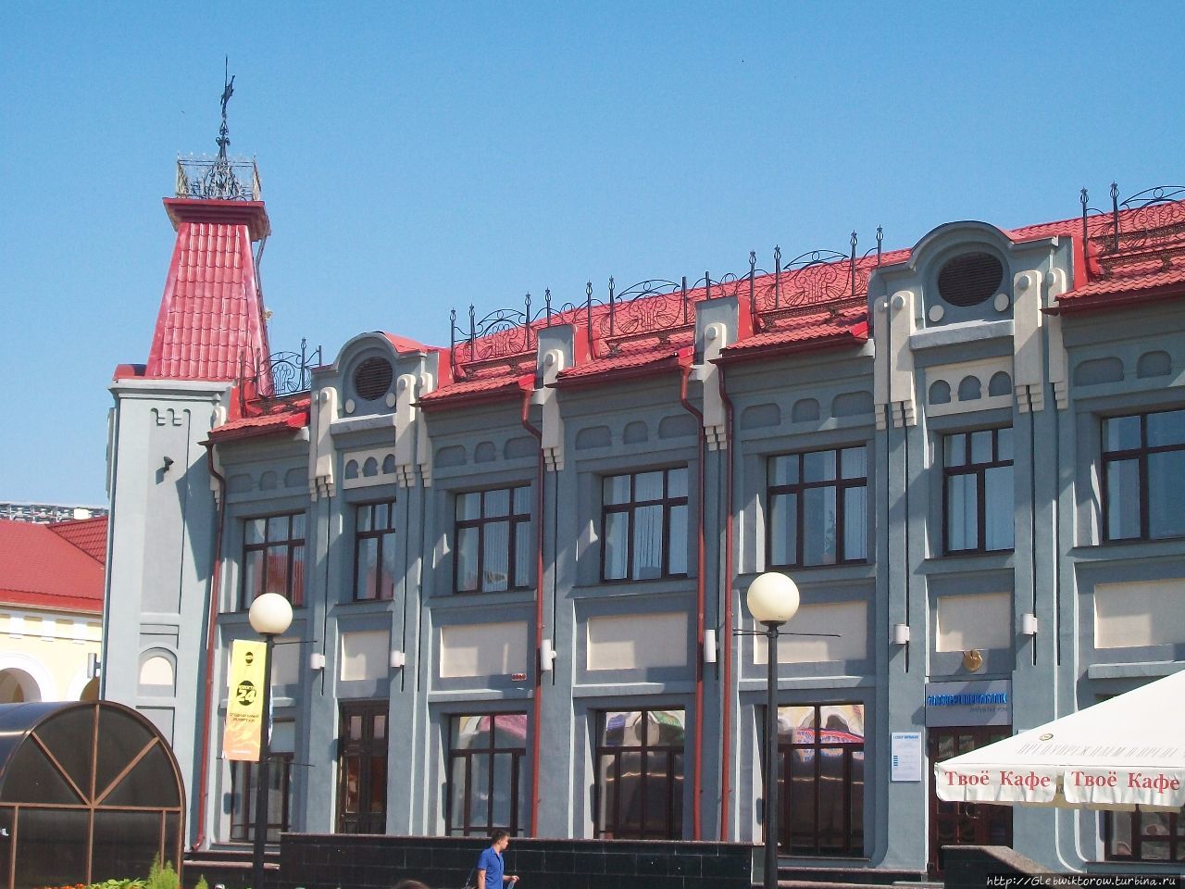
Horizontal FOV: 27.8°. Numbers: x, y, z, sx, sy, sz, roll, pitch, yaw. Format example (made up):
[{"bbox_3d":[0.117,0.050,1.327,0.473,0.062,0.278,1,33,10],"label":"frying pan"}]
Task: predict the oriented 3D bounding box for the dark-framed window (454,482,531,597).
[{"bbox_3d":[-1.640,1.638,41.303,2.110,1.774,0.150,-7,-13,42],"label":"dark-framed window"}]

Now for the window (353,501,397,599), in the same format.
[{"bbox_3d":[-3.750,1.862,42.344,1.308,1.745,0.180,-7,-12,42],"label":"window"}]

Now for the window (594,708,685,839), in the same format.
[{"bbox_3d":[0.808,5.242,37.503,2.013,2.181,0.180,-7,-12,42],"label":"window"}]

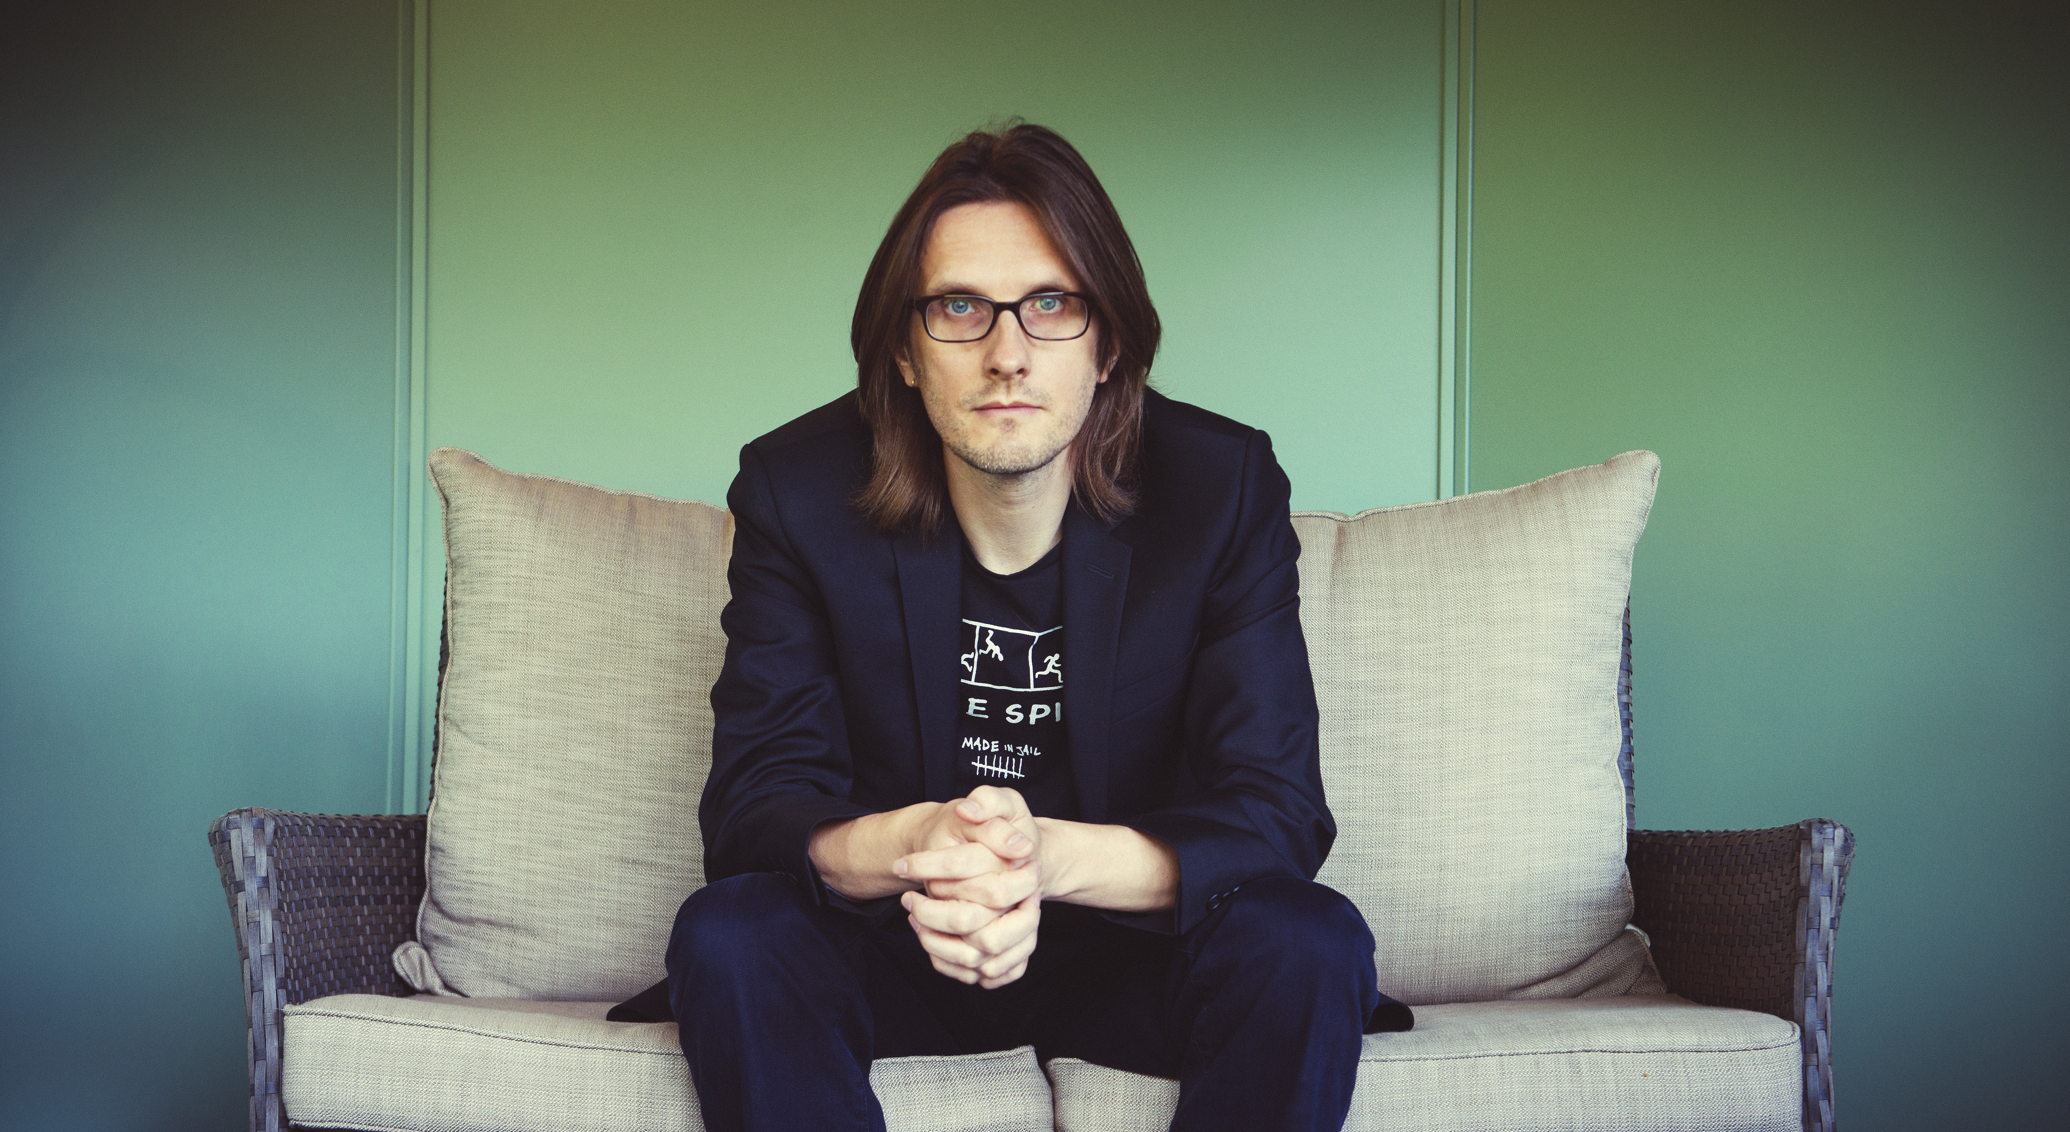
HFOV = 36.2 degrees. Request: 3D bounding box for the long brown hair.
[{"bbox_3d":[-0.021,-0.180,2.430,0.235,0.315,0.225,-1,-1,0],"label":"long brown hair"}]

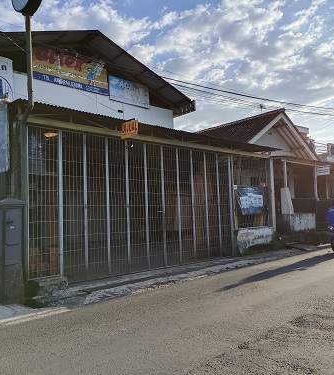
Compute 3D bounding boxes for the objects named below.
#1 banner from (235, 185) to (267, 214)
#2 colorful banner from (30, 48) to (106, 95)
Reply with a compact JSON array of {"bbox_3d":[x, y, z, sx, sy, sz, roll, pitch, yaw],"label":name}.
[{"bbox_3d":[2.818,0.427,12.103,1.899,0.977,0.060,2,-6,-43],"label":"banner"},{"bbox_3d":[-3.345,-4.051,12.759,2.990,1.092,0.080,2,-6,-43],"label":"colorful banner"}]

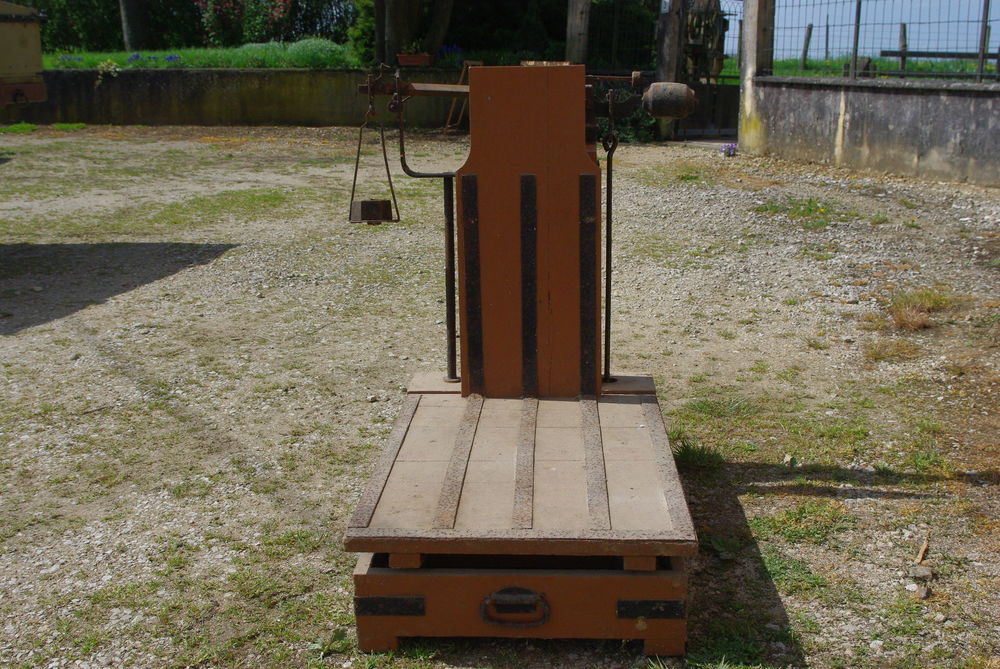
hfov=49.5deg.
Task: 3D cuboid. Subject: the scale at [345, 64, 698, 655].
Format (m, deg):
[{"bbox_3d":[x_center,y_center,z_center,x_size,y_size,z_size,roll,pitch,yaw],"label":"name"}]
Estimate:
[{"bbox_3d":[0.032,-0.035,2.390,0.886,1.076,1.011,0,15,3],"label":"scale"}]

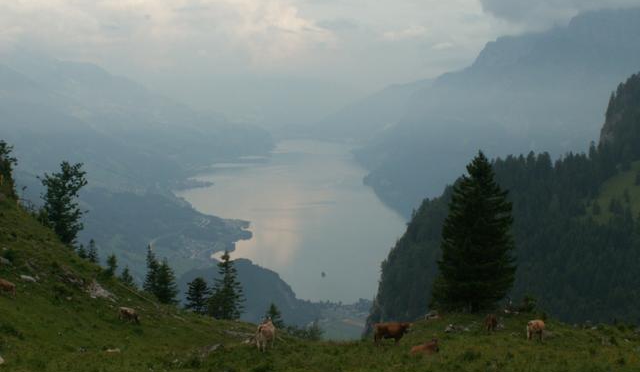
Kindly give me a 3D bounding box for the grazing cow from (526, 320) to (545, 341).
[{"bbox_3d":[14.097,9.439,81.000,0.680,1.350,2.000,4,7,35],"label":"grazing cow"}]

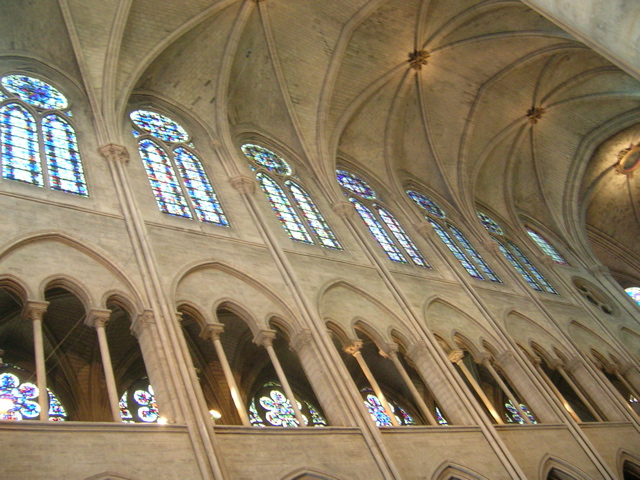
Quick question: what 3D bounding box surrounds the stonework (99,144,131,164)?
[{"bbox_3d":[-7.969,-3.310,25.093,1.050,0.550,0.600,12,-57,-37],"label":"stonework"}]

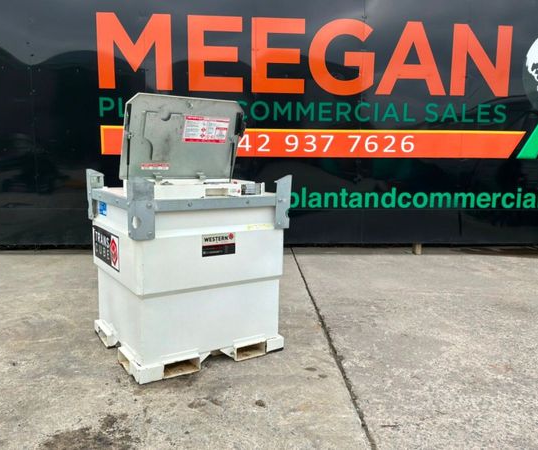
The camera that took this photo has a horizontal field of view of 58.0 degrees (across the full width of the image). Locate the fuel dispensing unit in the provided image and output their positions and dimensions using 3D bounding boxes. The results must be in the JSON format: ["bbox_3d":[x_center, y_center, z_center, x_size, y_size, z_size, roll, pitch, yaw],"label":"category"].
[{"bbox_3d":[-0.636,-0.013,3.687,1.153,1.847,1.147,-4,9,-34],"label":"fuel dispensing unit"}]

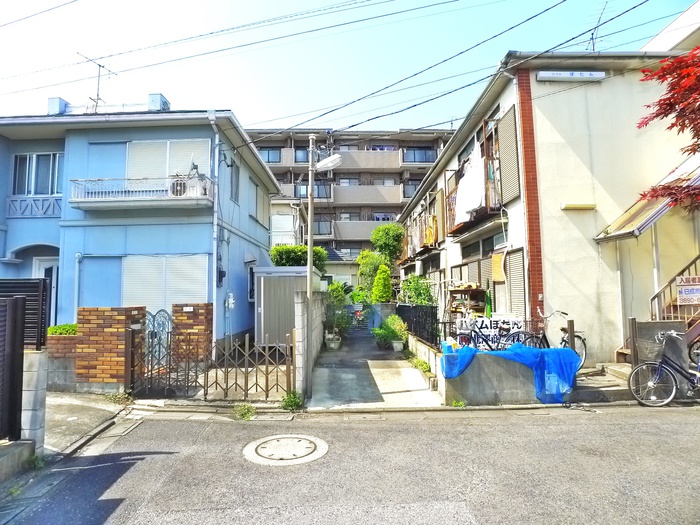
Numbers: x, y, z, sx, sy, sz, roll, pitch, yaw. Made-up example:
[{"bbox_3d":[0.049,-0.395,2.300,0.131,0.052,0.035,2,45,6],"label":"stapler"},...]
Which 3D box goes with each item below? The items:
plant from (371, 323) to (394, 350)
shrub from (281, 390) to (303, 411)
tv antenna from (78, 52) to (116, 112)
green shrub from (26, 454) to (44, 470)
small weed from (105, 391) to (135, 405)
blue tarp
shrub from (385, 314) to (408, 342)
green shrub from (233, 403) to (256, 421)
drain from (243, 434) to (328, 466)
[{"bbox_3d":[0.763,1.738,11.400,0.500,0.620,0.500,-1,-4,0],"label":"plant"},{"bbox_3d":[-0.838,1.976,6.950,0.290,0.260,0.260,-1,-4,0],"label":"shrub"},{"bbox_3d":[-7.386,-5.160,14.207,0.450,1.500,1.450,-2,-5,18],"label":"tv antenna"},{"bbox_3d":[-3.013,1.916,4.650,0.150,0.130,0.140,-1,-4,0],"label":"green shrub"},{"bbox_3d":[-3.657,2.150,7.700,0.420,0.160,0.270,-1,-4,0],"label":"small weed"},{"bbox_3d":[2.322,1.601,7.000,1.880,0.820,0.400,-1,-4,0],"label":"blue tarp"},{"bbox_3d":[1.064,1.510,11.100,0.500,0.600,0.480,-1,-4,0],"label":"shrub"},{"bbox_3d":[-1.413,1.996,6.500,0.310,0.200,0.270,-1,-4,0],"label":"green shrub"},{"bbox_3d":[-0.661,1.930,5.000,0.880,0.040,0.880,-1,-4,0],"label":"drain"}]

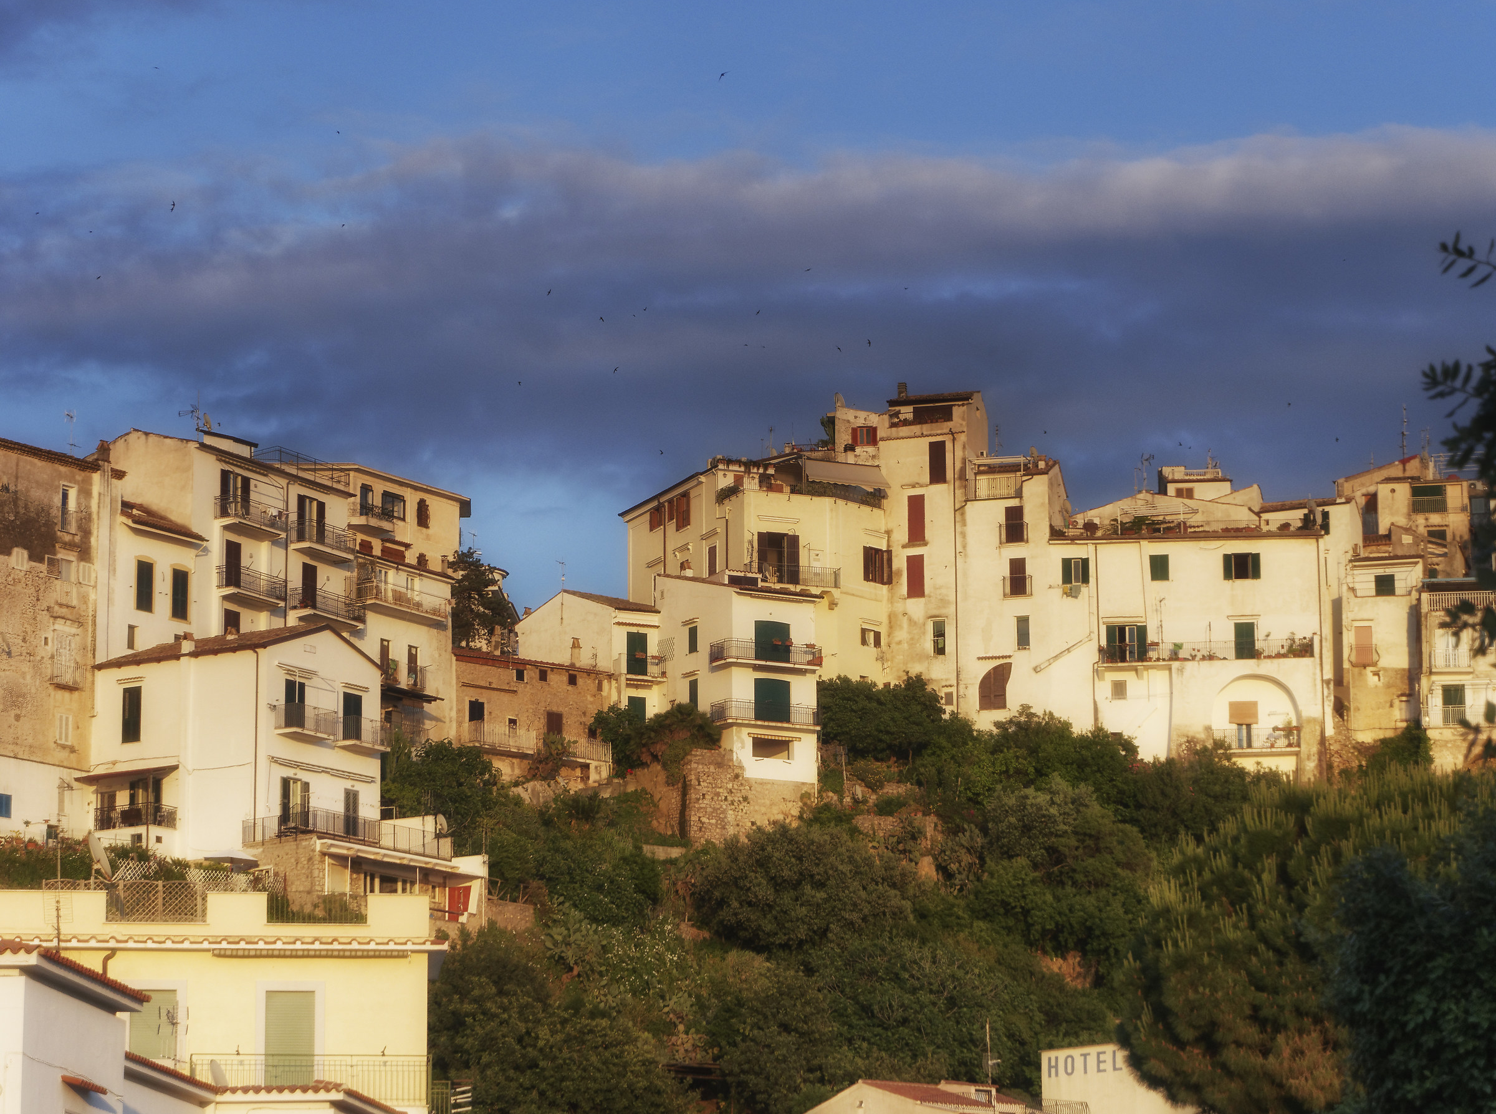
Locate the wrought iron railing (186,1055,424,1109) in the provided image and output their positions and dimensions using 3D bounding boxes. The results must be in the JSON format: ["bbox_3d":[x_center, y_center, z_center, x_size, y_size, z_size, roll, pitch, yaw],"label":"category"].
[{"bbox_3d":[-8.661,10.358,85.400,4.750,1.020,0.900,1,-11,-6],"label":"wrought iron railing"}]

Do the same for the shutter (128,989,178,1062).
[{"bbox_3d":[-11.891,9.369,86.500,0.950,1.390,0.060,1,-11,-6],"label":"shutter"}]

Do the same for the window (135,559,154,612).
[{"bbox_3d":[-25.979,1.234,186.000,0.150,2.150,1.080,-8,-14,32],"label":"window"}]

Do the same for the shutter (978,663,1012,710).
[{"bbox_3d":[12.894,6.784,226.000,1.840,2.500,0.100,-4,-12,16],"label":"shutter"}]

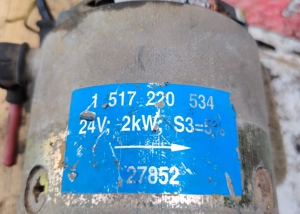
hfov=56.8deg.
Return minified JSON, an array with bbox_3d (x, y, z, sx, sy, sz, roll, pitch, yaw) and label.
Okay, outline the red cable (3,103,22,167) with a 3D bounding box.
[{"bbox_3d":[-0.070,0.013,0.142,0.006,0.006,0.033,-2,73,-1],"label":"red cable"}]

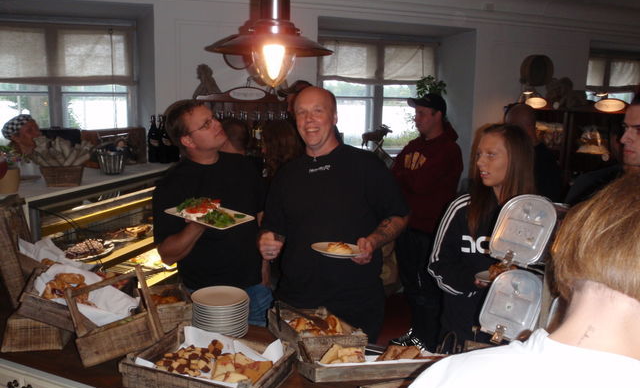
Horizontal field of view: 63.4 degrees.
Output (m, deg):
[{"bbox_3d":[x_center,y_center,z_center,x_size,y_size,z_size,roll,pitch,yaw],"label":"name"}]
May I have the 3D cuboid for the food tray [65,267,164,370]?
[{"bbox_3d":[-0.687,0.380,1.712,0.235,0.221,0.236,-16,16,-25],"label":"food tray"}]

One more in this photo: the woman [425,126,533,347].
[{"bbox_3d":[0.697,0.543,2.159,0.450,1.650,0.370,7,11,33],"label":"woman"}]

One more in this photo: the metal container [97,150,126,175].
[{"bbox_3d":[-1.251,-0.193,3.110,0.150,0.142,0.150,-1,10,-11],"label":"metal container"}]

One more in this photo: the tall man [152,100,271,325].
[{"bbox_3d":[-0.428,0.494,2.154,0.490,1.740,0.440,-2,10,-14],"label":"tall man"}]

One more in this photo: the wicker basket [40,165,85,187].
[{"bbox_3d":[-1.328,-0.106,2.700,0.205,0.106,0.150,-2,10,-16],"label":"wicker basket"}]

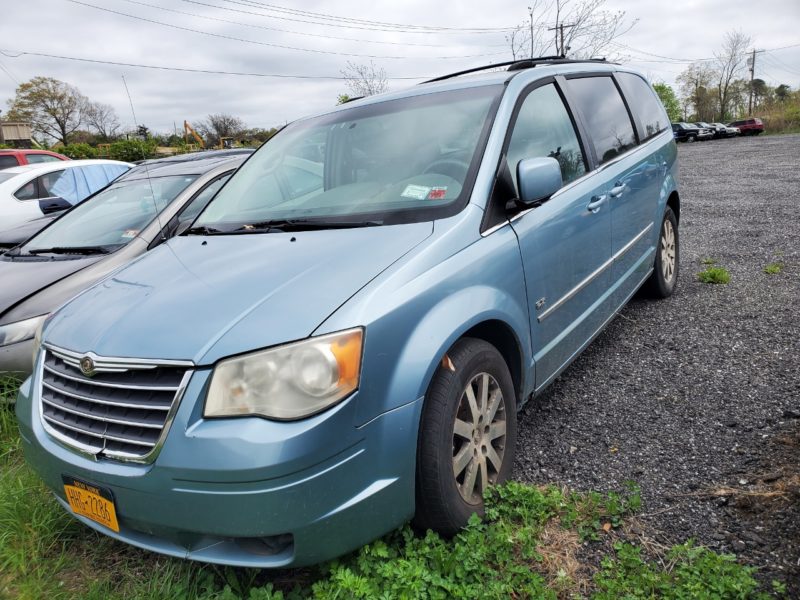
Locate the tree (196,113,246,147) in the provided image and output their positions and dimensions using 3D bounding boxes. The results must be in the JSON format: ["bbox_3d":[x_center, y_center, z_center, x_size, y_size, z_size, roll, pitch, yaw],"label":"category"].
[{"bbox_3d":[-26.735,-25.387,90.000,7.200,5.600,6.500,-10,15,-17],"label":"tree"}]

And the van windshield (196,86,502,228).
[{"bbox_3d":[-0.293,-0.657,2.870,1.620,0.130,1.000,2,51,36],"label":"van windshield"}]

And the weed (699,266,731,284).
[{"bbox_3d":[2.503,-0.179,4.782,0.250,0.090,0.240,3,17,30],"label":"weed"}]

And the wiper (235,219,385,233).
[{"bbox_3d":[-0.412,-0.316,2.552,0.948,0.060,0.070,5,19,43],"label":"wiper"}]

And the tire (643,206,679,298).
[{"bbox_3d":[1.964,-0.377,4.612,0.230,0.720,0.710,2,18,36],"label":"tire"}]

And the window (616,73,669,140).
[{"bbox_3d":[1.757,-1.376,4.273,0.080,0.480,0.950,-18,5,39],"label":"window"}]

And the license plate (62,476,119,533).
[{"bbox_3d":[-0.998,0.656,1.948,0.305,0.155,0.020,1,14,36],"label":"license plate"}]

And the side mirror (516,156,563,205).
[{"bbox_3d":[0.539,-0.457,2.269,0.210,0.185,0.140,1,17,36],"label":"side mirror"}]

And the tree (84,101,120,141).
[{"bbox_3d":[-47.034,-28.062,95.000,5.700,7.200,5.500,-5,16,0],"label":"tree"}]

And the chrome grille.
[{"bbox_3d":[-0.980,0.343,1.964,0.920,0.335,0.140,1,11,36],"label":"chrome grille"}]

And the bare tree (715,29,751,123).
[{"bbox_3d":[37.740,-24.953,68.000,4.200,10.800,4.200,3,17,30],"label":"bare tree"}]

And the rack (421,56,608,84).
[{"bbox_3d":[0.640,-1.502,4.157,1.270,0.120,2.150,1,17,36],"label":"rack"}]

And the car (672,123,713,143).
[{"bbox_3d":[21.702,-12.822,46.000,1.800,1.650,4.600,-12,18,-24],"label":"car"}]

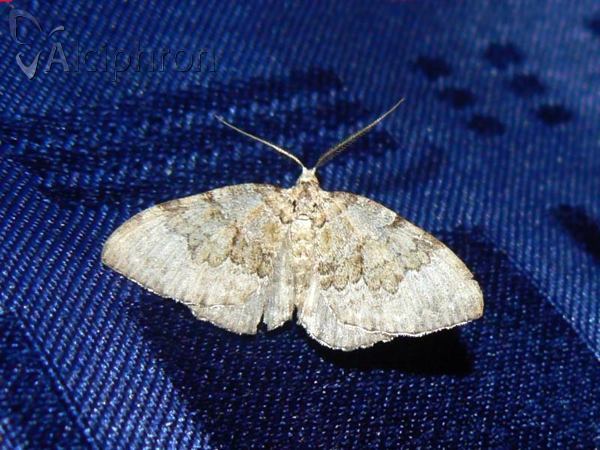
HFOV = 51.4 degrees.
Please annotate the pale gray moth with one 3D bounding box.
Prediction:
[{"bbox_3d":[0.000,-0.001,0.046,0.026,0.005,0.021,6,62,0],"label":"pale gray moth"}]

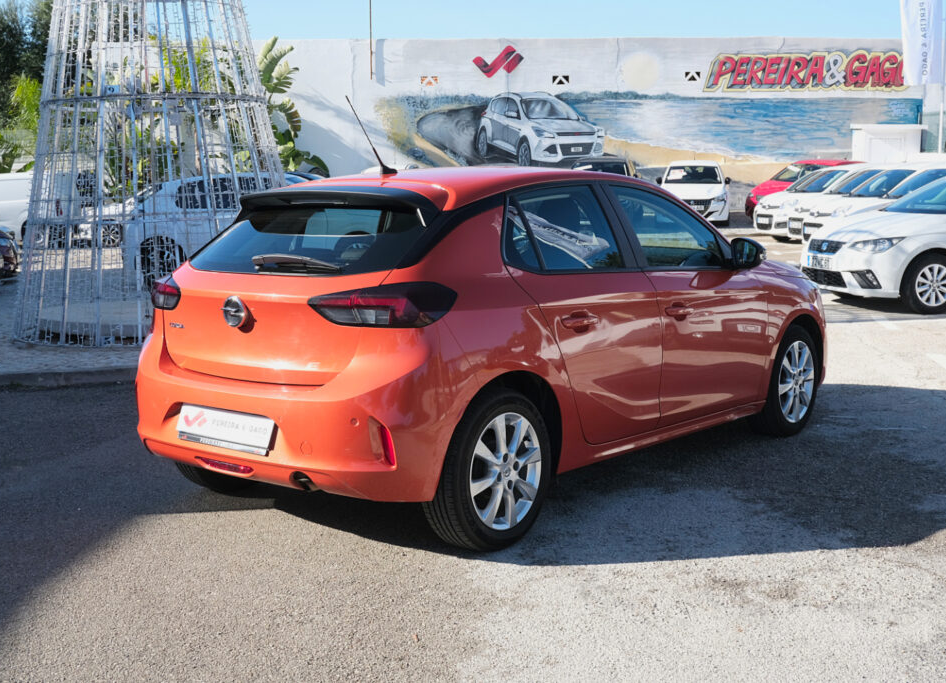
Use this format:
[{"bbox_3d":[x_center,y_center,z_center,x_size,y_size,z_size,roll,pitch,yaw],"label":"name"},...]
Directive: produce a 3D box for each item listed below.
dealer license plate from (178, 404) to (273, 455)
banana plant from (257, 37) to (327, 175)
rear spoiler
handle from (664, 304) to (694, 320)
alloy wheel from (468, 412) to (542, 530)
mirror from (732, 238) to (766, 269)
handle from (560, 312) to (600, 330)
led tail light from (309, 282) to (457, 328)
[{"bbox_3d":[-0.926,0.327,4.423,0.525,0.137,0.020,5,-11,39],"label":"dealer license plate"},{"bbox_3d":[-4.954,-5.385,31.621,2.100,5.050,1.900,-1,7,0],"label":"banana plant"},{"bbox_3d":[-0.577,-0.537,4.683,1.090,0.145,0.260,6,10,38],"label":"rear spoiler"},{"bbox_3d":[0.909,-0.136,5.268,0.050,0.048,0.235,5,9,39],"label":"handle"},{"bbox_3d":[0.069,0.469,4.408,0.150,0.445,0.445,6,10,38],"label":"alloy wheel"},{"bbox_3d":[1.283,-0.415,5.611,0.200,0.155,0.140,6,10,38],"label":"mirror"},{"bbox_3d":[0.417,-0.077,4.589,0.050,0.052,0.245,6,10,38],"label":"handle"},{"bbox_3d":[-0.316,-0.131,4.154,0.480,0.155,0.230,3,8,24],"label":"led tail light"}]

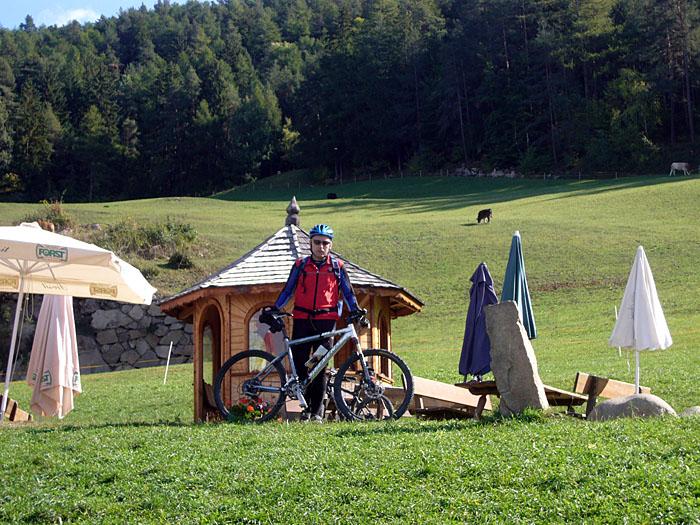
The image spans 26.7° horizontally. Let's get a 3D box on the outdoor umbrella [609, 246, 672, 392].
[{"bbox_3d":[3.162,0.891,16.100,0.680,2.180,0.680,3,-11,1],"label":"outdoor umbrella"}]

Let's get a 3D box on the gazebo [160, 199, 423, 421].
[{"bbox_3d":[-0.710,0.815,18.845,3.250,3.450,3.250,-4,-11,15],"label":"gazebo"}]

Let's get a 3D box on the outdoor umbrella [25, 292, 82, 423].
[{"bbox_3d":[-3.716,1.127,18.253,0.660,2.680,0.660,4,-11,1],"label":"outdoor umbrella"}]

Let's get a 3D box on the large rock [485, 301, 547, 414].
[{"bbox_3d":[1.584,0.958,14.000,0.600,1.170,0.380,-1,-11,0],"label":"large rock"}]

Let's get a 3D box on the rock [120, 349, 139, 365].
[{"bbox_3d":[-4.476,1.917,30.100,0.410,0.300,0.340,-1,-11,0],"label":"rock"}]

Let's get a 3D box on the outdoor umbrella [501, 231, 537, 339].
[{"bbox_3d":[1.903,0.855,16.671,0.470,2.490,0.470,1,-11,0],"label":"outdoor umbrella"}]

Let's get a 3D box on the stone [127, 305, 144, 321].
[{"bbox_3d":[-4.374,1.025,30.100,0.350,0.310,0.320,-1,-11,0],"label":"stone"}]

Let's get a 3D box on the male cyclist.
[{"bbox_3d":[-0.287,0.521,13.050,0.830,1.800,0.480,-1,-11,0],"label":"male cyclist"}]

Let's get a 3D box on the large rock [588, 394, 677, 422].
[{"bbox_3d":[2.708,1.448,14.150,0.830,0.350,0.550,-1,-11,0],"label":"large rock"}]

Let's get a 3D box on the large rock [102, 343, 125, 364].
[{"bbox_3d":[-4.817,1.856,30.100,0.440,0.430,0.360,-1,-11,0],"label":"large rock"}]

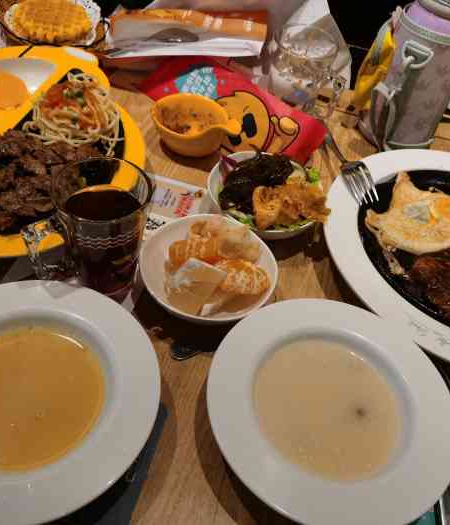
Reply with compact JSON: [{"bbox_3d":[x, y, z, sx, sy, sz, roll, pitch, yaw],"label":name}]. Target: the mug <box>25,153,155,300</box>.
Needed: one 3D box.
[{"bbox_3d":[-0.116,-0.020,0.469,0.103,0.110,0.078,-16,55,-23],"label":"mug"}]

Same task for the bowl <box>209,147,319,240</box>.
[{"bbox_3d":[0.039,-0.060,0.578,0.121,0.045,0.121,6,49,-7],"label":"bowl"}]

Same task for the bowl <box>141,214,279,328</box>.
[{"bbox_3d":[-0.017,0.015,0.502,0.123,0.045,0.123,6,49,-7],"label":"bowl"}]

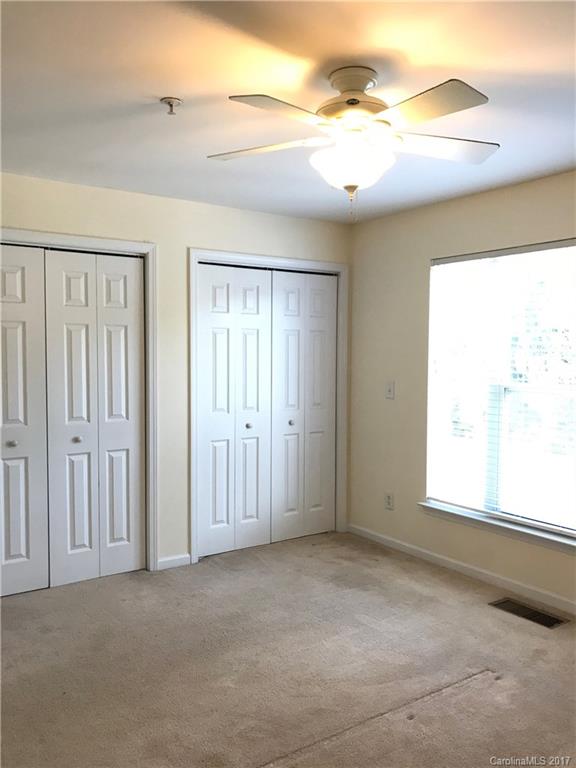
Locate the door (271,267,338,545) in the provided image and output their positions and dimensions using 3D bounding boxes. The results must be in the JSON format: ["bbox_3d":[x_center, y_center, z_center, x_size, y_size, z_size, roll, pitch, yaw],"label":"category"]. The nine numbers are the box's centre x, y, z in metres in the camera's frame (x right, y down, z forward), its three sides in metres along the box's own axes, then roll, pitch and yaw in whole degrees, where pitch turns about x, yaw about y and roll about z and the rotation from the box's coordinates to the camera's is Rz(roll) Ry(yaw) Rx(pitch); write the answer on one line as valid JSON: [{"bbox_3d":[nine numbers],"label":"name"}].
[{"bbox_3d":[0.123,0.174,4.737,0.604,2.011,0.040,-2,4,-34],"label":"door"}]

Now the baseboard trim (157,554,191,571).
[{"bbox_3d":[-0.757,1.192,4.141,0.237,0.064,0.015,-2,4,-34],"label":"baseboard trim"}]

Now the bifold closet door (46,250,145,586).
[{"bbox_3d":[-1.178,0.214,3.858,0.598,2.006,0.040,-2,4,-34],"label":"bifold closet door"}]

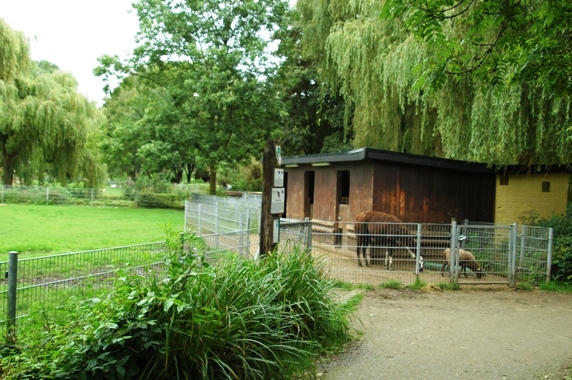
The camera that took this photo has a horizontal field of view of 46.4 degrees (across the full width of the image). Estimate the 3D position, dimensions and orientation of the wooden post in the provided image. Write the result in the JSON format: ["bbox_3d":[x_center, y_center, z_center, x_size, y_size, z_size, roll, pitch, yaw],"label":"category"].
[{"bbox_3d":[-0.260,0.380,10.100,0.190,2.250,0.220,2,0,-38],"label":"wooden post"}]

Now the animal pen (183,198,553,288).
[{"bbox_3d":[0.620,1.000,16.300,4.800,1.100,11.800,2,0,-18],"label":"animal pen"}]

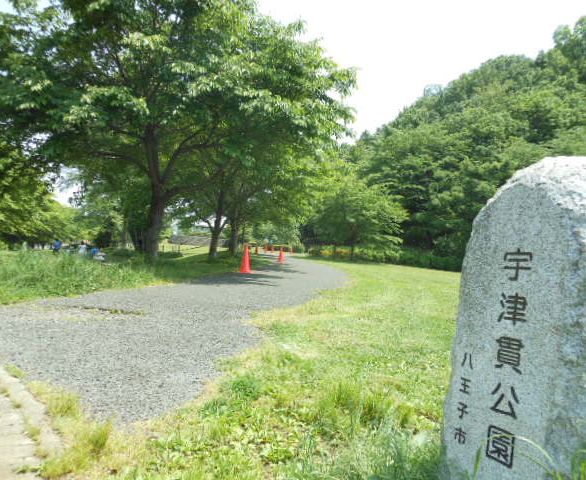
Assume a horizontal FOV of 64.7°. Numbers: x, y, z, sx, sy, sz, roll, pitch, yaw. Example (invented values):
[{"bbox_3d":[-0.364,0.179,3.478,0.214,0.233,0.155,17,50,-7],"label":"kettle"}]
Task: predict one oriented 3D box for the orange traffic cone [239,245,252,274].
[{"bbox_3d":[-1.144,0.451,11.200,0.380,0.700,0.380,1,-2,-6],"label":"orange traffic cone"}]

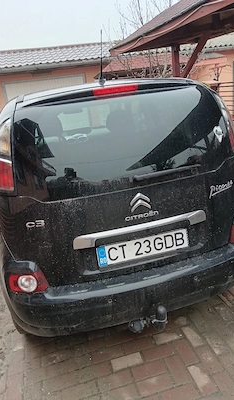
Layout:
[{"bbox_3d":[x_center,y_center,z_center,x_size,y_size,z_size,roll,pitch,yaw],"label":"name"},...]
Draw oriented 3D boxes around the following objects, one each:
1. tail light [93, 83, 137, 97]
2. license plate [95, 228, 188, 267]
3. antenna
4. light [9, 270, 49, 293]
[{"bbox_3d":[-0.003,-0.589,1.678,0.245,0.033,0.035,-11,10,-11],"label":"tail light"},{"bbox_3d":[0.152,0.264,1.732,0.520,0.110,0.020,-11,15,-11],"label":"license plate"},{"bbox_3d":[-0.086,-0.835,1.851,0.035,0.340,0.035,-11,48,-11],"label":"antenna"},{"bbox_3d":[-0.471,0.433,1.663,0.185,0.112,0.080,-9,18,-6],"label":"light"}]

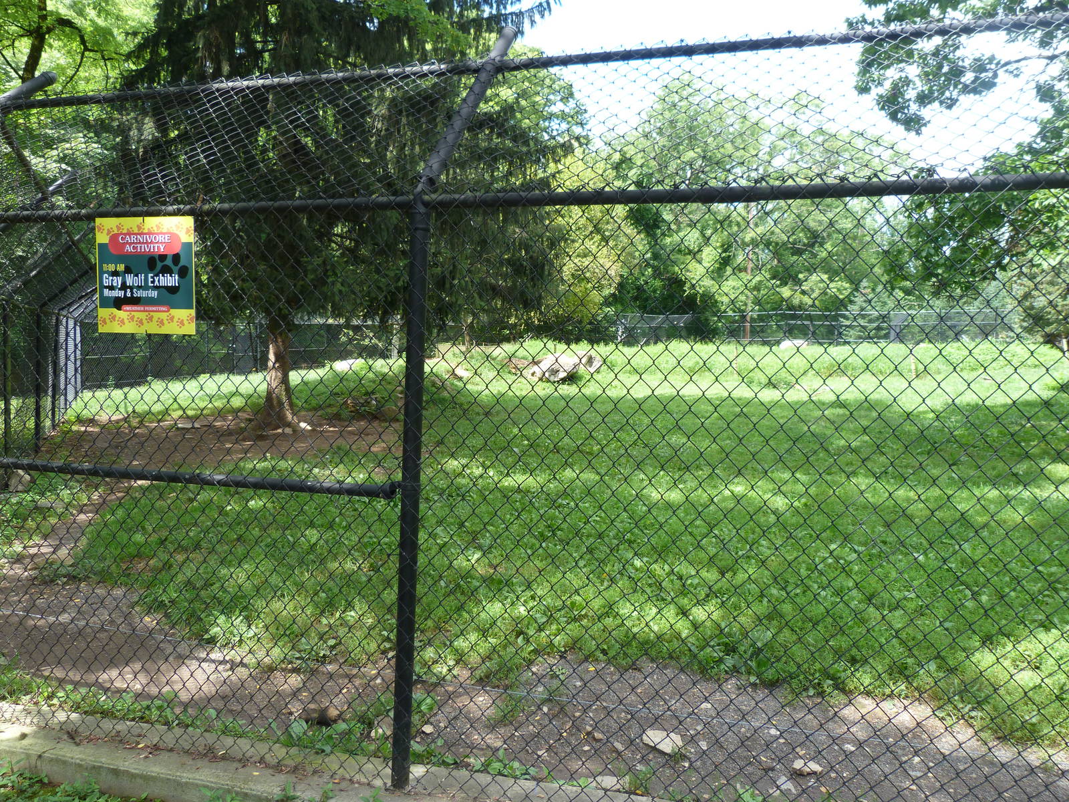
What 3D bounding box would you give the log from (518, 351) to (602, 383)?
[{"bbox_3d":[0.782,-1.087,24.500,2.500,0.930,1.250,1,2,-14],"label":"log"}]

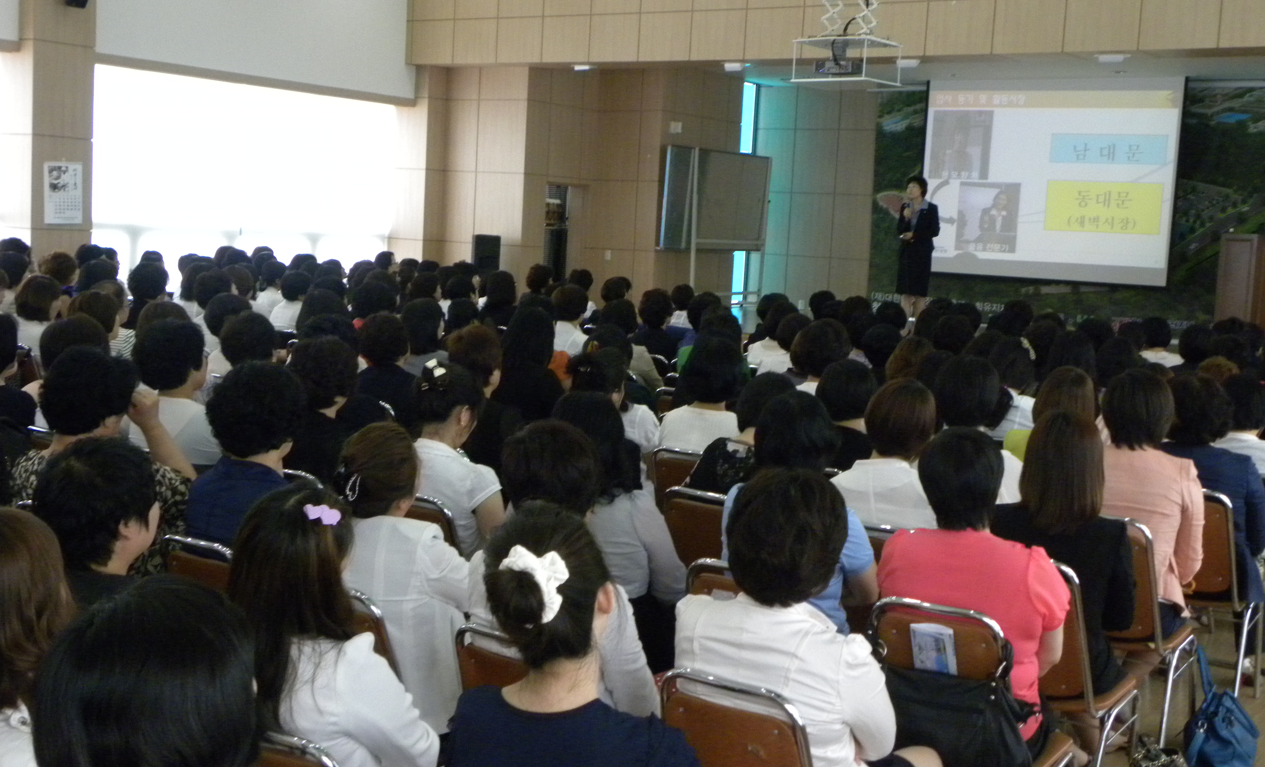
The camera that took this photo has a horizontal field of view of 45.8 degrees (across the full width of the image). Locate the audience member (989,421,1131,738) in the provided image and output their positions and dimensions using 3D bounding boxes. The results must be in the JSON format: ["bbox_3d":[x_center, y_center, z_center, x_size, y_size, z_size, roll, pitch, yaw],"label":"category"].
[{"bbox_3d":[1.332,0.700,4.505,0.460,1.270,0.870,8,8,35],"label":"audience member"}]

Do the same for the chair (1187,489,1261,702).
[{"bbox_3d":[2.195,0.806,5.815,0.430,0.865,0.540,8,8,35],"label":"chair"}]

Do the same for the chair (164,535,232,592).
[{"bbox_3d":[-0.959,0.824,4.022,0.430,0.865,0.540,8,8,38],"label":"chair"}]

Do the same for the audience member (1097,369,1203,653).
[{"bbox_3d":[1.736,0.614,5.276,0.450,1.345,0.740,7,7,34],"label":"audience member"}]

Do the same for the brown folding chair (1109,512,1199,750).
[{"bbox_3d":[1.665,0.849,5.179,0.440,0.890,0.580,7,7,34],"label":"brown folding chair"}]

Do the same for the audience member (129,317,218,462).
[{"bbox_3d":[-1.581,0.411,5.633,0.460,1.320,0.740,7,7,34],"label":"audience member"}]

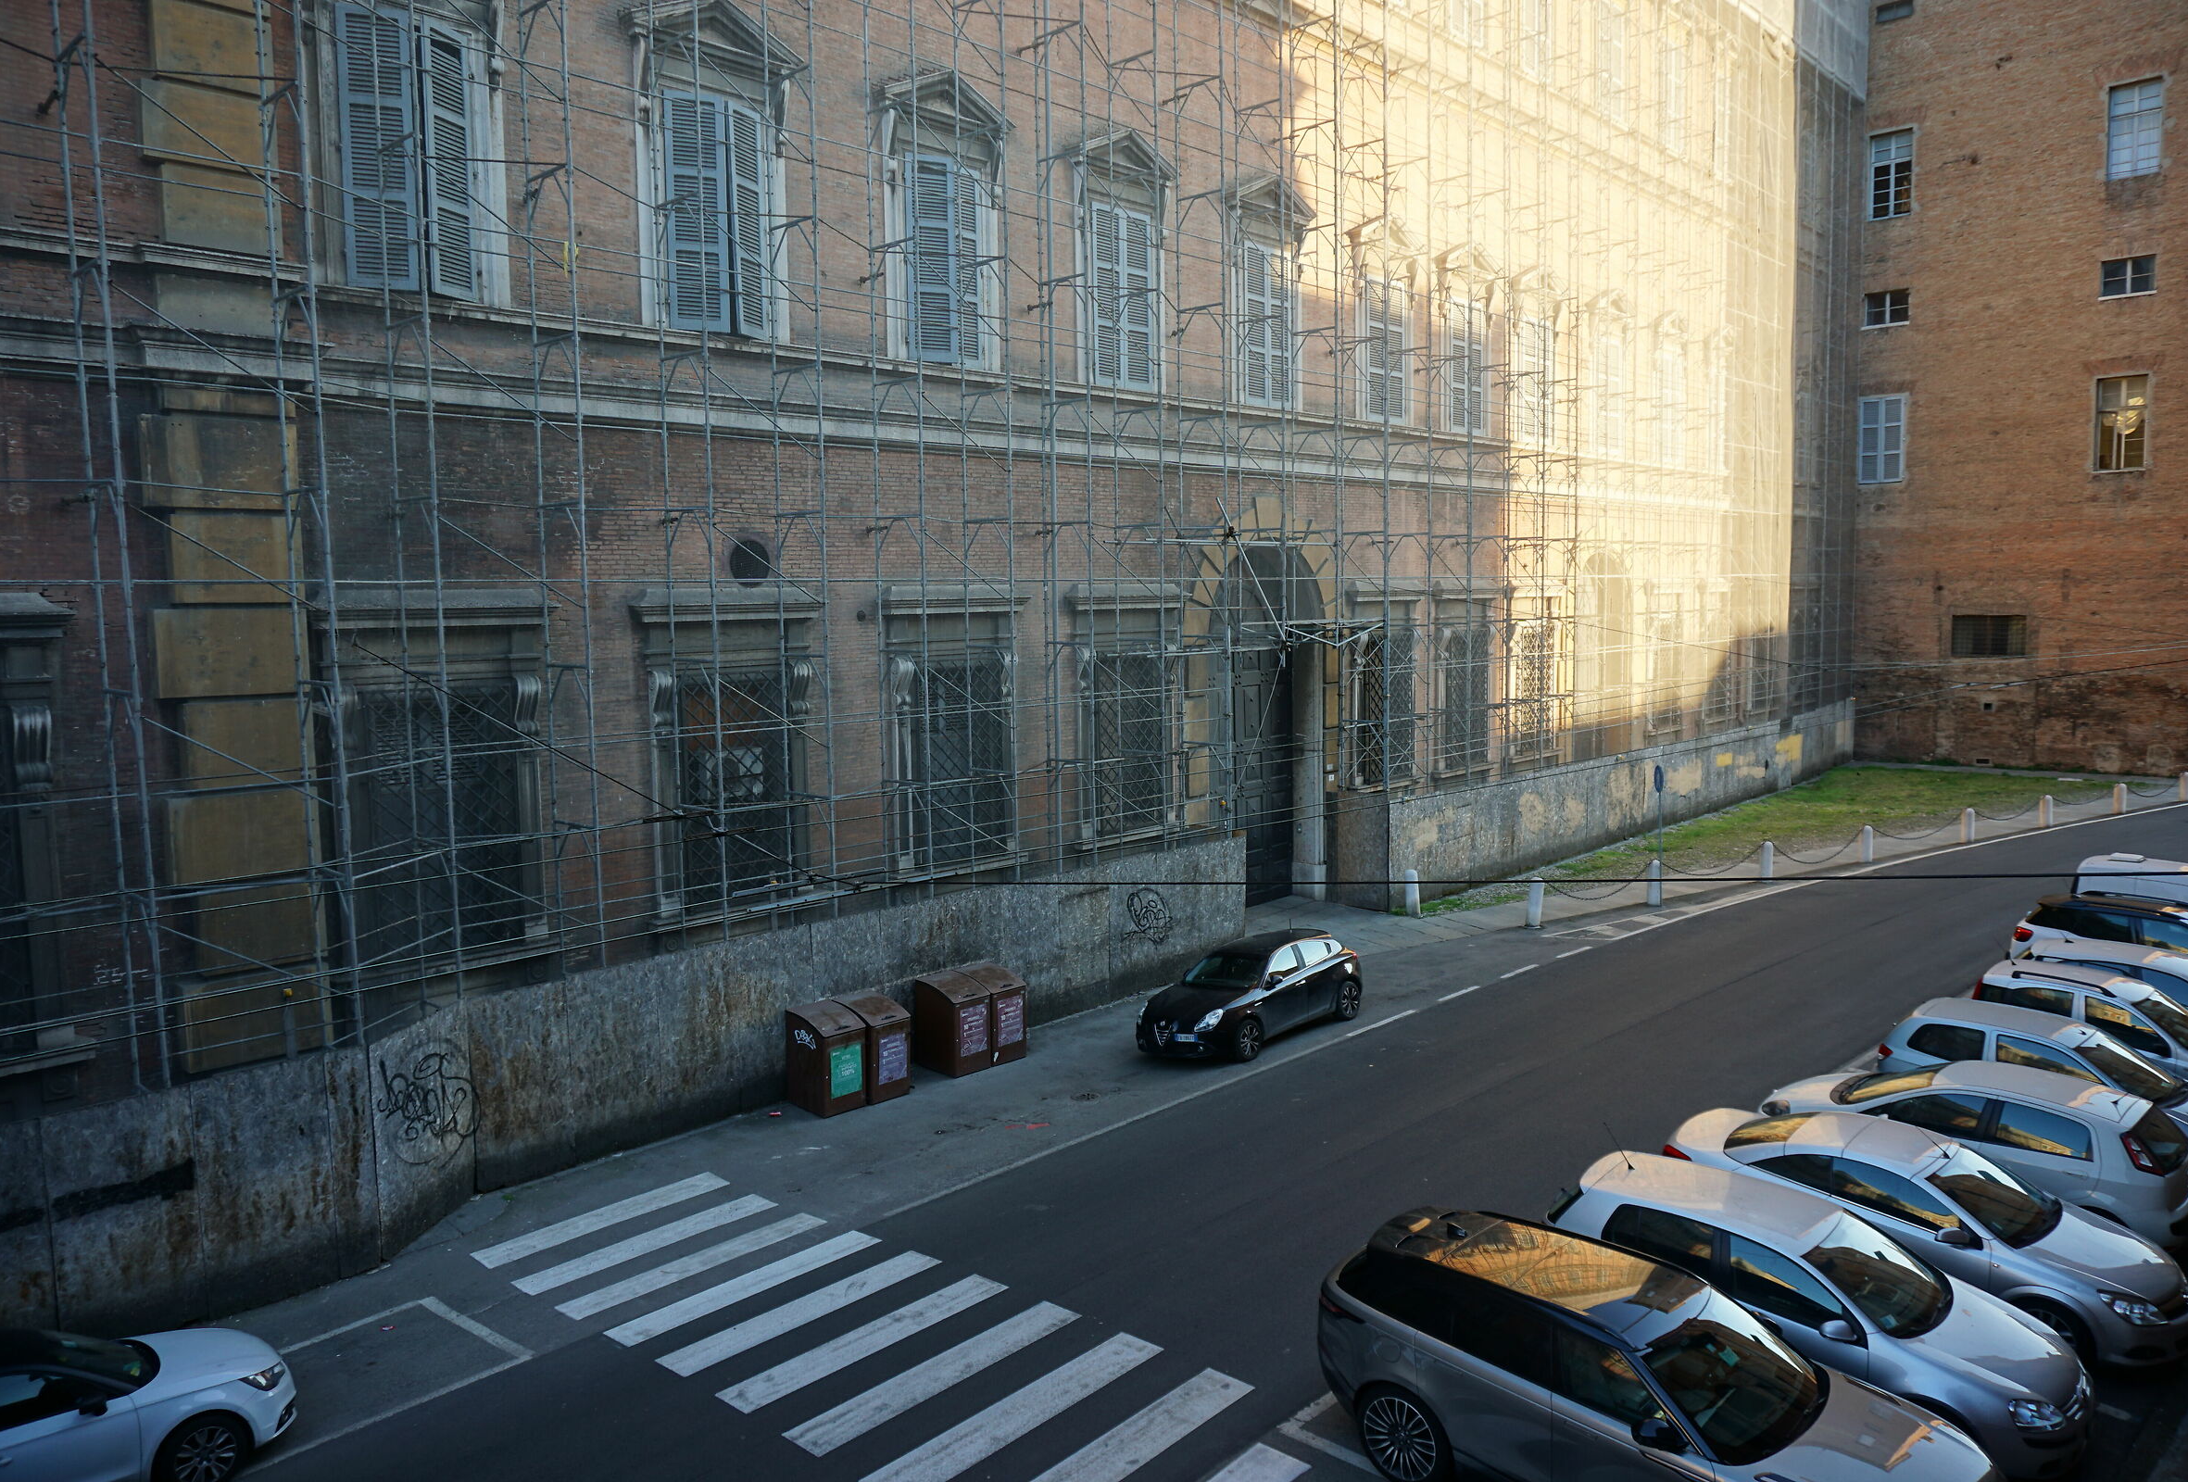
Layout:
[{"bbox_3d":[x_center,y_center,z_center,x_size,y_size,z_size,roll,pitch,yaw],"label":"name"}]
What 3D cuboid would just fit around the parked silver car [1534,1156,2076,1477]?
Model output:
[{"bbox_3d":[5.713,4.602,12.165,1.760,1.485,4.204,-6,8,-44],"label":"parked silver car"}]

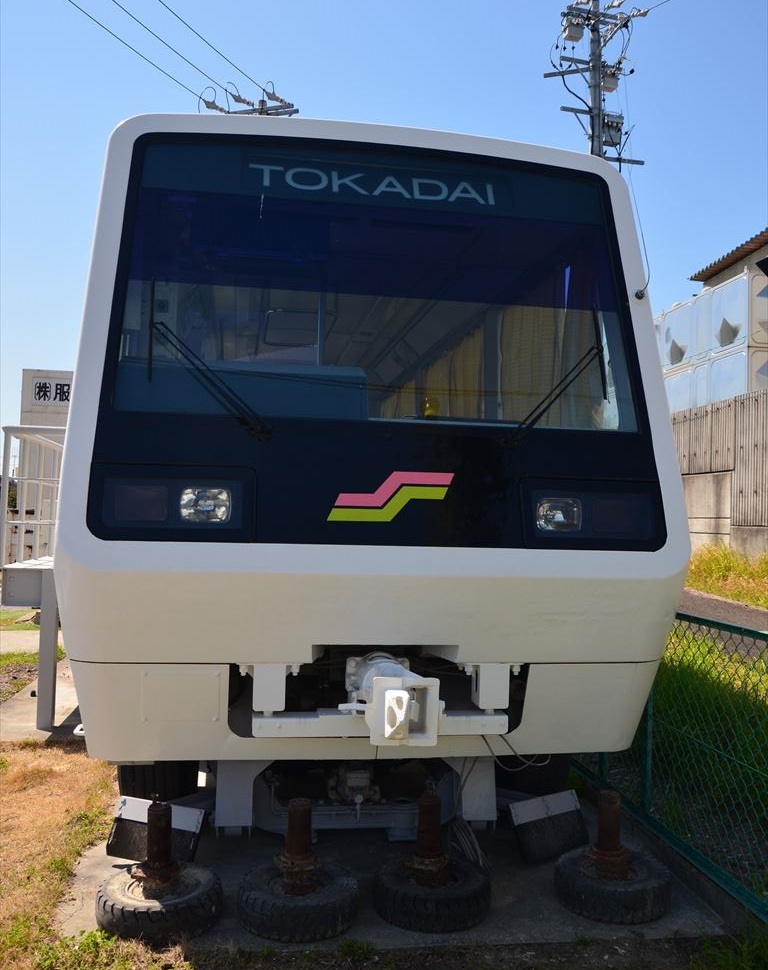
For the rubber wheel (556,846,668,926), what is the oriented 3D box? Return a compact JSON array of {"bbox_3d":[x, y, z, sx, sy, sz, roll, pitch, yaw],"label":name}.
[{"bbox_3d":[0.942,1.647,3.578,0.470,0.132,0.470,1,-2,0],"label":"rubber wheel"}]

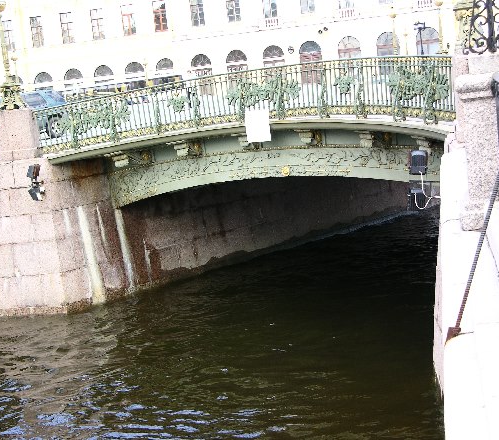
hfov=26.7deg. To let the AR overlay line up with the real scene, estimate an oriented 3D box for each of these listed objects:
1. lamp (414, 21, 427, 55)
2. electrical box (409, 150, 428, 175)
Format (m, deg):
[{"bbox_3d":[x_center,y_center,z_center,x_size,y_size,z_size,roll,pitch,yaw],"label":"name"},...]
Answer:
[{"bbox_3d":[12.160,-12.120,74.000,0.750,3.900,0.650,-4,8,9],"label":"lamp"},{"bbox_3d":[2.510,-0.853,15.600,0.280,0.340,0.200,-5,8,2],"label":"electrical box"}]

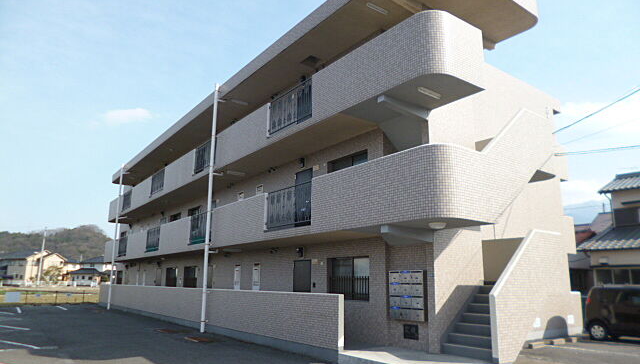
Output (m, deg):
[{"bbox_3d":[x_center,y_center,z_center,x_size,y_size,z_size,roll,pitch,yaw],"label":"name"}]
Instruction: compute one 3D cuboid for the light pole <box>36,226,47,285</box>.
[{"bbox_3d":[-51.507,13.723,82.341,0.350,10.682,0.350,9,-15,-35],"label":"light pole"}]

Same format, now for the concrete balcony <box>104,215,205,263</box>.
[{"bbox_3d":[-8.386,3.220,22.639,1.482,1.355,16.395,9,-16,-35],"label":"concrete balcony"}]

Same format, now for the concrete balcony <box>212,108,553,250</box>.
[{"bbox_3d":[0.800,0.402,12.687,3.993,2.656,9.680,9,-16,-35],"label":"concrete balcony"}]

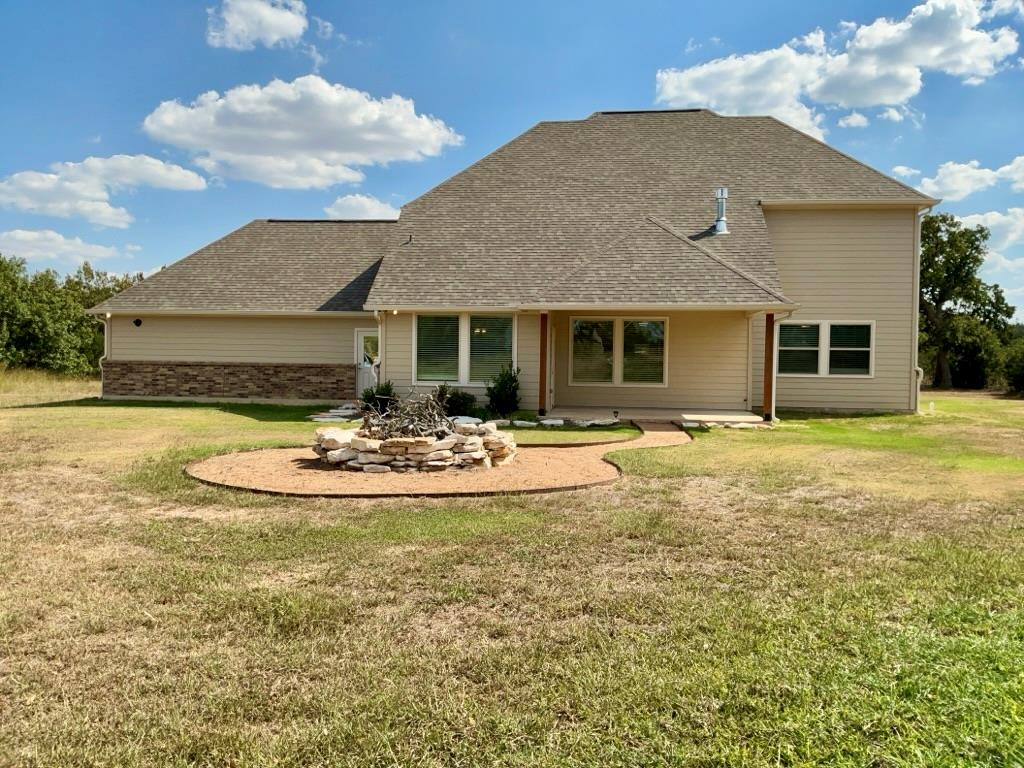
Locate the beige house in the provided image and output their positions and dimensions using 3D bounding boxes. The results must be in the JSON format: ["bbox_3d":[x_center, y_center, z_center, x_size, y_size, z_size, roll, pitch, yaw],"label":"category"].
[{"bbox_3d":[0.044,-4.316,25.940,23.937,9.848,14.998,1,2,6],"label":"beige house"}]

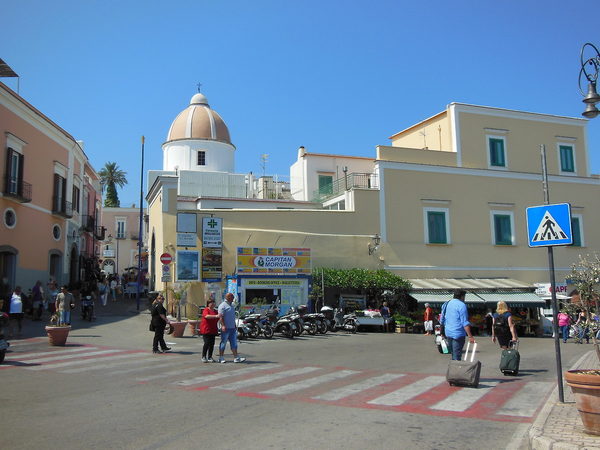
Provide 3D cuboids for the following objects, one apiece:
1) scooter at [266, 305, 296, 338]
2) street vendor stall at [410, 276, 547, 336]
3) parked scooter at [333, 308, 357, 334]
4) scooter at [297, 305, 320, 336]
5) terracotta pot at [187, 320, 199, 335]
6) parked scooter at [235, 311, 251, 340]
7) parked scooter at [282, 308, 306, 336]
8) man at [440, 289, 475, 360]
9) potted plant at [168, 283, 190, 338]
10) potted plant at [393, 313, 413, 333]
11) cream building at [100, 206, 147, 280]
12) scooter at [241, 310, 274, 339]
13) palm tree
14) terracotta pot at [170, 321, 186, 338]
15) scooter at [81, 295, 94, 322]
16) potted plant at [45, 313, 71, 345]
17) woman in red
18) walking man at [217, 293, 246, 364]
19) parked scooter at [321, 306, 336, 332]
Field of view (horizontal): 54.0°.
[{"bbox_3d":[-0.797,4.281,26.089,0.700,1.333,1.850,4,-9,-35],"label":"scooter"},{"bbox_3d":[9.729,4.522,32.300,7.500,3.050,2.500,2,-8,-18],"label":"street vendor stall"},{"bbox_3d":[2.247,4.716,29.100,0.700,1.150,1.800,6,-10,-43],"label":"parked scooter"},{"bbox_3d":[0.349,4.424,27.384,0.700,1.262,1.850,4,-9,-35],"label":"scooter"},{"bbox_3d":[-4.297,4.235,24.300,0.670,0.610,0.670,-1,-8,0],"label":"terracotta pot"},{"bbox_3d":[-2.723,4.199,24.883,0.700,1.250,1.850,4,-9,-35],"label":"parked scooter"},{"bbox_3d":[-0.240,4.265,25.700,0.720,1.170,1.850,3,-9,-29],"label":"parked scooter"},{"bbox_3d":[3.015,2.118,11.316,0.620,1.748,0.500,-1,-8,2],"label":"man"},{"bbox_3d":[-5.103,3.571,24.852,1.000,2.284,1.000,-1,-8,0],"label":"potted plant"},{"bbox_3d":[5.340,5.105,30.700,0.950,1.030,0.900,2,-8,-18],"label":"potted plant"},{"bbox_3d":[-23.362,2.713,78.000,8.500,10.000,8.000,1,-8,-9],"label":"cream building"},{"bbox_3d":[-1.732,4.154,24.600,0.720,1.150,1.850,4,-9,-33],"label":"scooter"},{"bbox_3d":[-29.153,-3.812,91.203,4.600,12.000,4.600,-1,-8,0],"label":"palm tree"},{"bbox_3d":[-5.081,4.377,24.744,0.760,0.658,0.760,-1,-8,0],"label":"terracotta pot"},{"bbox_3d":[-9.952,3.925,27.600,0.720,1.220,1.850,1,-8,-13],"label":"scooter"},{"bbox_3d":[-7.748,3.336,18.868,0.840,1.026,0.840,-1,-8,0],"label":"potted plant"},{"bbox_3d":[-2.243,2.613,14.604,0.450,1.570,0.550,-8,-10,41],"label":"woman in red"},{"bbox_3d":[-1.726,2.603,14.850,0.680,1.730,0.550,-5,-9,29],"label":"walking man"},{"bbox_3d":[1.344,4.643,28.800,0.720,1.220,1.850,3,-8,-25],"label":"parked scooter"}]

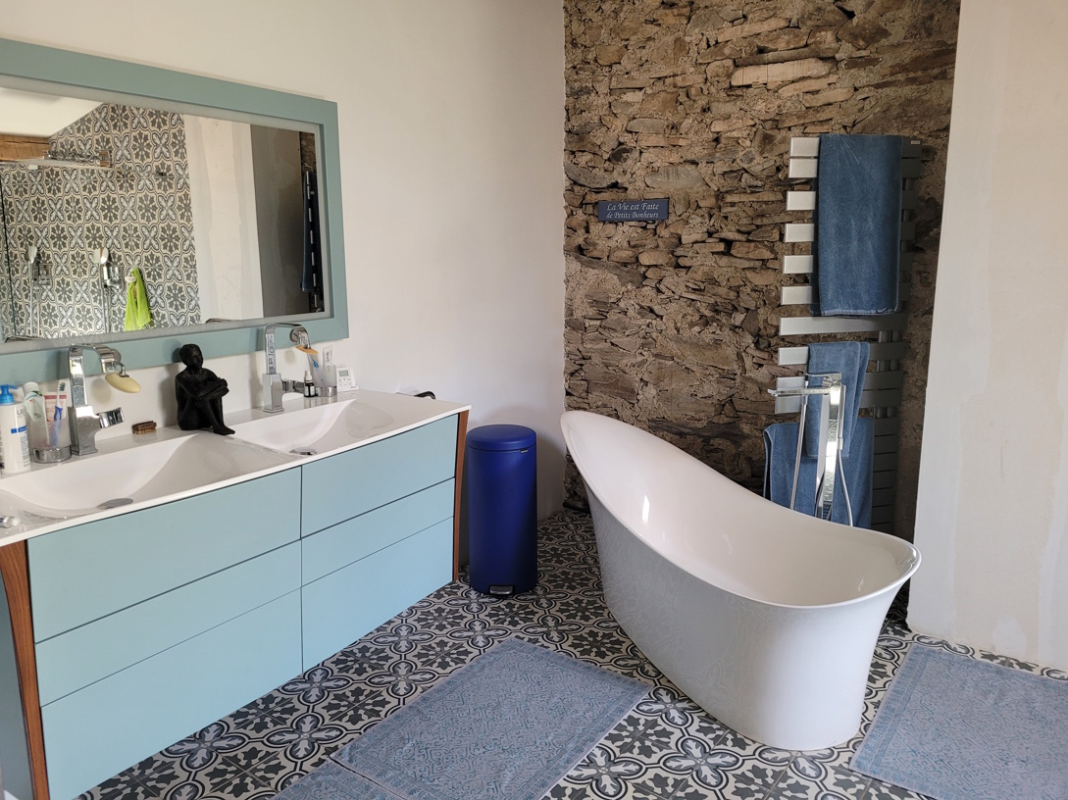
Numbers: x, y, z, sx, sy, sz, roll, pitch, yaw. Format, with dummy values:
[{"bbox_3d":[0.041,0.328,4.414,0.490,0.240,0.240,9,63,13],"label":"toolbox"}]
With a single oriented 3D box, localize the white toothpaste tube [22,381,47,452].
[{"bbox_3d":[-1.236,0.042,1.993,0.052,0.180,0.040,-8,14,-37],"label":"white toothpaste tube"}]

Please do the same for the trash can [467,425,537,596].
[{"bbox_3d":[-0.131,0.455,3.431,0.295,0.685,0.335,0,11,1],"label":"trash can"}]

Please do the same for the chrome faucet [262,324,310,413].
[{"bbox_3d":[-0.765,-0.103,2.571,0.192,0.270,0.137,7,13,32],"label":"chrome faucet"}]

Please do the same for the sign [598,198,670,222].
[{"bbox_3d":[0.480,-0.924,3.907,0.380,0.098,0.015,7,13,33],"label":"sign"}]

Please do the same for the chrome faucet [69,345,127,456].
[{"bbox_3d":[-1.094,-0.005,2.063,0.192,0.270,0.132,7,13,32],"label":"chrome faucet"}]

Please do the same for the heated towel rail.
[{"bbox_3d":[1.182,-0.162,3.116,0.550,1.620,0.100,-2,11,-12],"label":"heated towel rail"}]

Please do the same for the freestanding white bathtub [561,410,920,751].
[{"bbox_3d":[0.543,0.543,2.969,0.770,0.690,1.660,-5,12,-24],"label":"freestanding white bathtub"}]

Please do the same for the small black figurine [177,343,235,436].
[{"bbox_3d":[-0.954,-0.039,2.312,0.150,0.243,0.108,5,12,25],"label":"small black figurine"}]

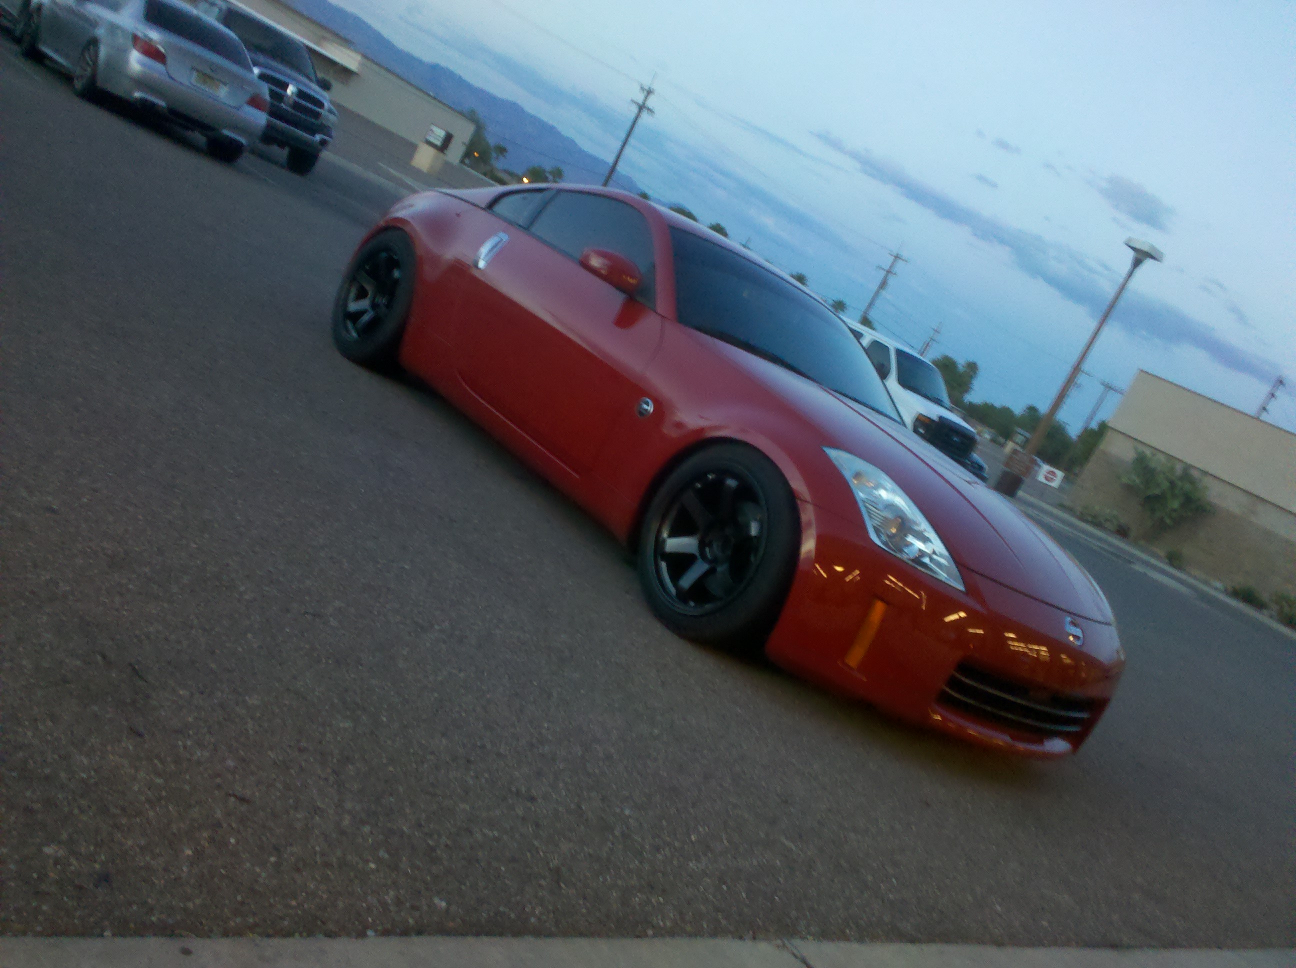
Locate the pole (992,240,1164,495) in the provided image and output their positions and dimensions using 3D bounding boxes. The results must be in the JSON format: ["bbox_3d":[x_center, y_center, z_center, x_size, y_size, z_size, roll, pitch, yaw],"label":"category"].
[{"bbox_3d":[11.466,-2.998,29.915,0.900,7.400,0.900,18,13,-44],"label":"pole"}]

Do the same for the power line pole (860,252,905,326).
[{"bbox_3d":[20.362,-15.670,104.300,2.400,13.000,0.350,28,9,6],"label":"power line pole"}]

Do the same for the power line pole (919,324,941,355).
[{"bbox_3d":[36.040,-15.618,149.552,2.400,12.500,0.350,28,9,9],"label":"power line pole"}]

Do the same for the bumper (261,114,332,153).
[{"bbox_3d":[-6.401,-6.209,19.400,1.980,0.380,0.420,18,13,-44],"label":"bumper"}]

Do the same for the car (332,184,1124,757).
[{"bbox_3d":[0.162,-0.466,5.153,1.830,1.300,4.310,18,13,-44],"label":"car"}]

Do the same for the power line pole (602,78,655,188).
[{"bbox_3d":[-2.497,-23.450,81.927,2.400,13.000,0.350,25,9,-9],"label":"power line pole"}]

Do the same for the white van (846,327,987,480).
[{"bbox_3d":[3.633,-1.920,20.637,2.030,2.100,5.600,19,12,-42],"label":"white van"}]

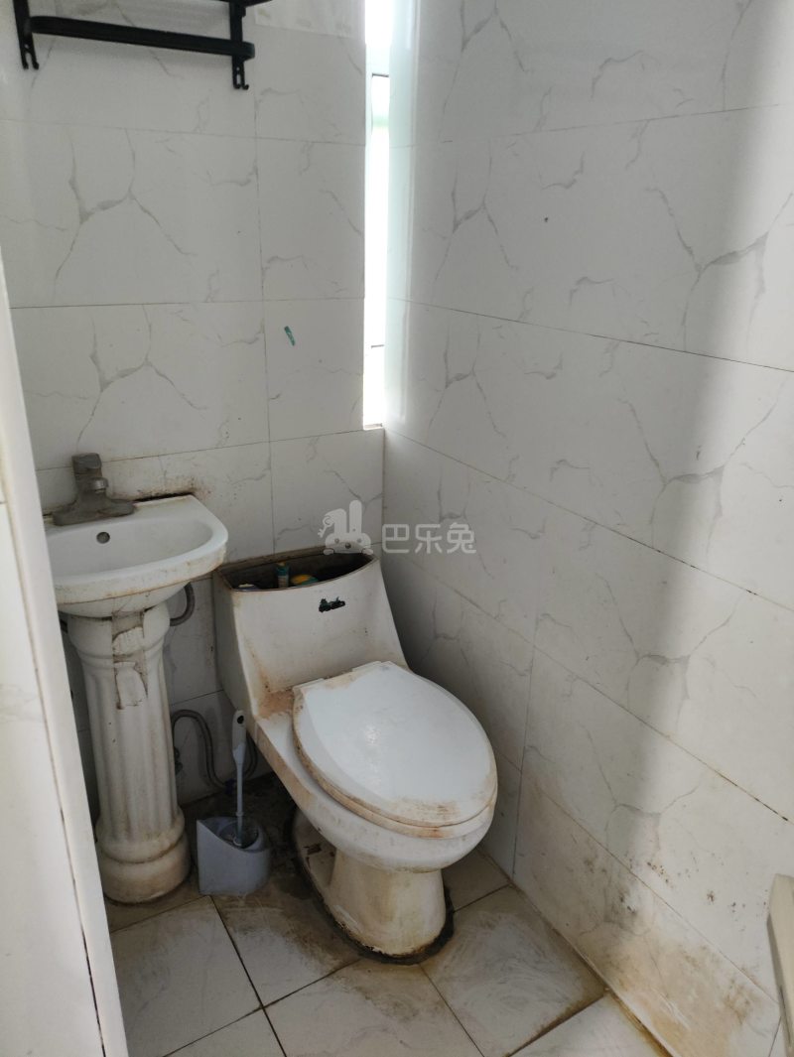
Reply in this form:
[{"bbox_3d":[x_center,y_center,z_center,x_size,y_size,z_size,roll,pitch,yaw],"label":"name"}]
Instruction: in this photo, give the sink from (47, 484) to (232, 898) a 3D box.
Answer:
[{"bbox_3d":[-0.540,0.404,1.494,0.420,0.827,0.355,-11,26,-29],"label":"sink"}]

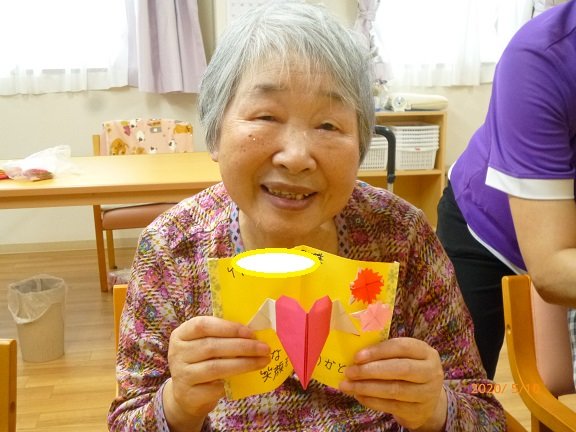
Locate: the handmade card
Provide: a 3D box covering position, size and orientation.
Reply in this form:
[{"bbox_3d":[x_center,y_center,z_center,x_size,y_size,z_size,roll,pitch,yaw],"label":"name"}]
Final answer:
[{"bbox_3d":[0.014,0.095,0.620,0.160,0.130,0.050,1,12,0],"label":"handmade card"}]

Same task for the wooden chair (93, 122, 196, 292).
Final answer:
[{"bbox_3d":[-0.735,-0.081,3.597,0.540,0.800,0.530,-2,13,-7],"label":"wooden chair"}]

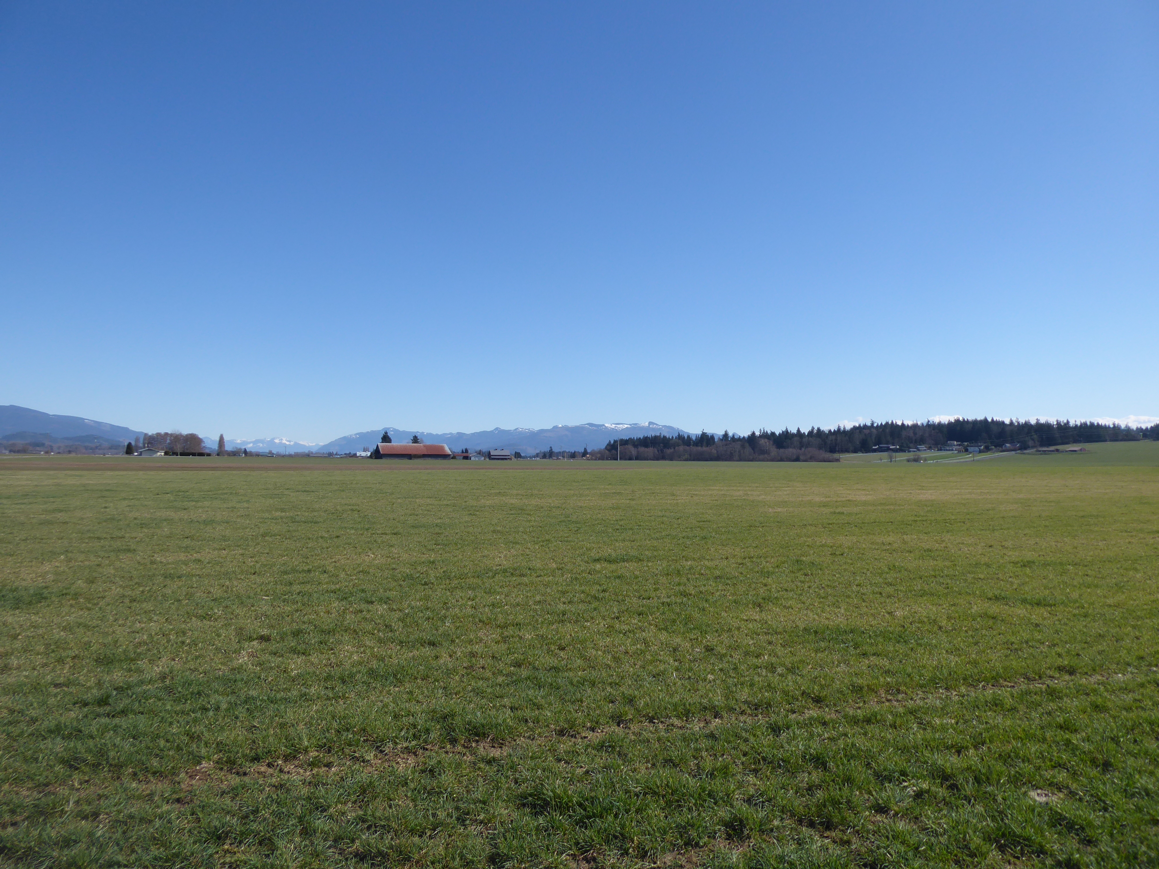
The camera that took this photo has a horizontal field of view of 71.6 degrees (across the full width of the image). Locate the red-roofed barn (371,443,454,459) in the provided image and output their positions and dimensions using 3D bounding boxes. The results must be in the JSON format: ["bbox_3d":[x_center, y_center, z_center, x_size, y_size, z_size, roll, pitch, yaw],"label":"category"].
[{"bbox_3d":[-91.390,9.420,440.520,38.190,8.450,20.790,2,-2,-25],"label":"red-roofed barn"}]

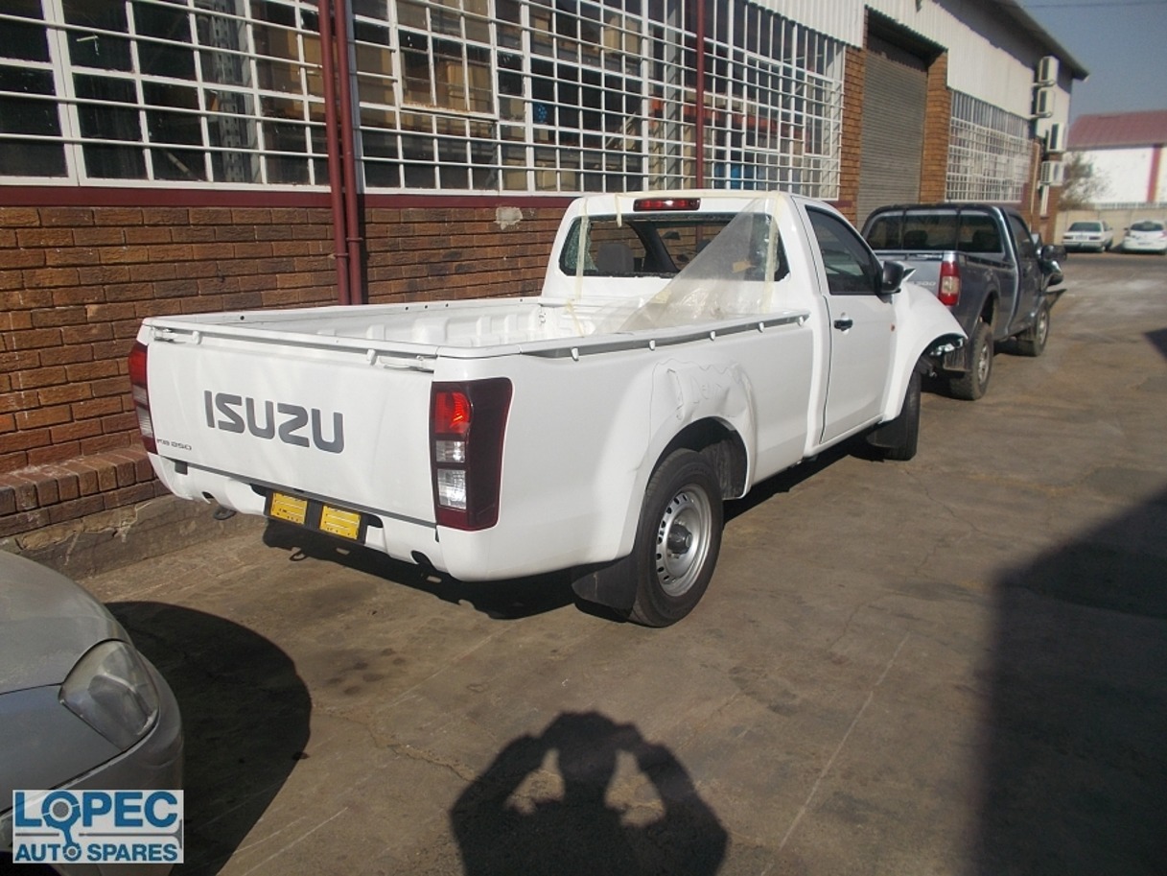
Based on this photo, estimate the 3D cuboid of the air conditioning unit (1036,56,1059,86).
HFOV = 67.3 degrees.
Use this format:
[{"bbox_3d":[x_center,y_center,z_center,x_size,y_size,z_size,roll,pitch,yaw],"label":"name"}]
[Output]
[{"bbox_3d":[10.800,-8.498,20.332,0.300,0.570,0.820,8,17,35],"label":"air conditioning unit"}]

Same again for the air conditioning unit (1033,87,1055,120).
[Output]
[{"bbox_3d":[10.825,-7.820,20.505,0.300,0.570,0.820,8,17,35],"label":"air conditioning unit"}]

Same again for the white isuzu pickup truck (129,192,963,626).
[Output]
[{"bbox_3d":[0.454,-0.499,4.939,1.830,1.770,5.200,8,17,35],"label":"white isuzu pickup truck"}]

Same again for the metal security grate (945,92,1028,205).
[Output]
[{"bbox_3d":[8.431,-5.774,18.017,0.120,1.780,6.950,8,17,35],"label":"metal security grate"}]

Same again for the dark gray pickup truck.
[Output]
[{"bbox_3d":[3.566,-1.573,9.183,1.800,1.740,4.950,8,17,35],"label":"dark gray pickup truck"}]

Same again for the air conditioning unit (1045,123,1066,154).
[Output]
[{"bbox_3d":[11.883,-7.535,22.031,0.310,0.610,0.820,8,17,35],"label":"air conditioning unit"}]

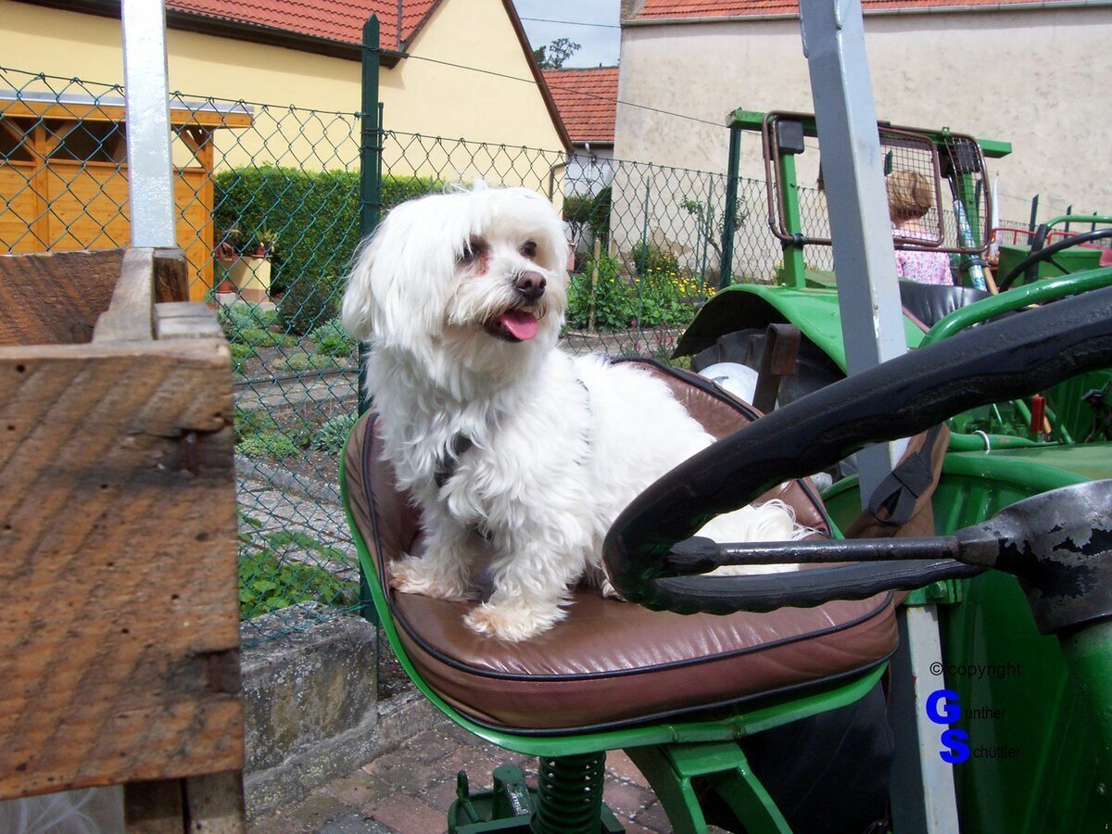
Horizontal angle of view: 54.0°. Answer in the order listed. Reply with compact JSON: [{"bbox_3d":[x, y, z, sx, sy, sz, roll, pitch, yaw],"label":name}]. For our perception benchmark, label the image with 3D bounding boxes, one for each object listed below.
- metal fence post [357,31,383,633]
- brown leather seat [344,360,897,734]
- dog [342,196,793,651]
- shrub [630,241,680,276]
[{"bbox_3d":[-0.466,-0.204,2.743,0.045,1.546,0.045,10,13,39],"label":"metal fence post"},{"bbox_3d":[0.064,0.086,1.062,0.480,0.260,0.410,-2,11,-25],"label":"brown leather seat"},{"bbox_3d":[0.026,-0.026,1.051,0.395,0.378,0.230,-4,12,-32],"label":"dog"},{"bbox_3d":[1.642,-2.543,18.000,0.850,0.780,0.800,2,10,0],"label":"shrub"}]

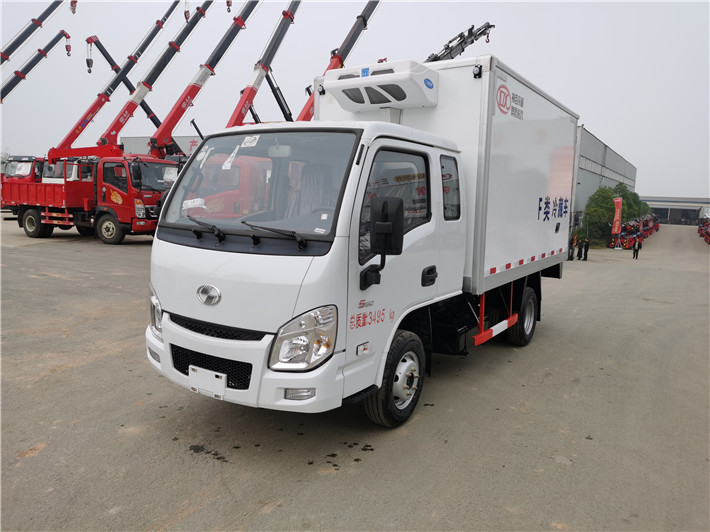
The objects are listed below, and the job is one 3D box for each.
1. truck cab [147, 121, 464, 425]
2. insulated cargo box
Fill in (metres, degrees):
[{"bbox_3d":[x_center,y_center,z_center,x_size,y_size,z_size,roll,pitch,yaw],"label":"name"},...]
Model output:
[{"bbox_3d":[-0.297,-0.029,4.073,1.615,2.062,2.071,5,8,32],"label":"truck cab"},{"bbox_3d":[1.248,-0.931,6.390,1.755,1.909,3.387,5,8,32],"label":"insulated cargo box"}]

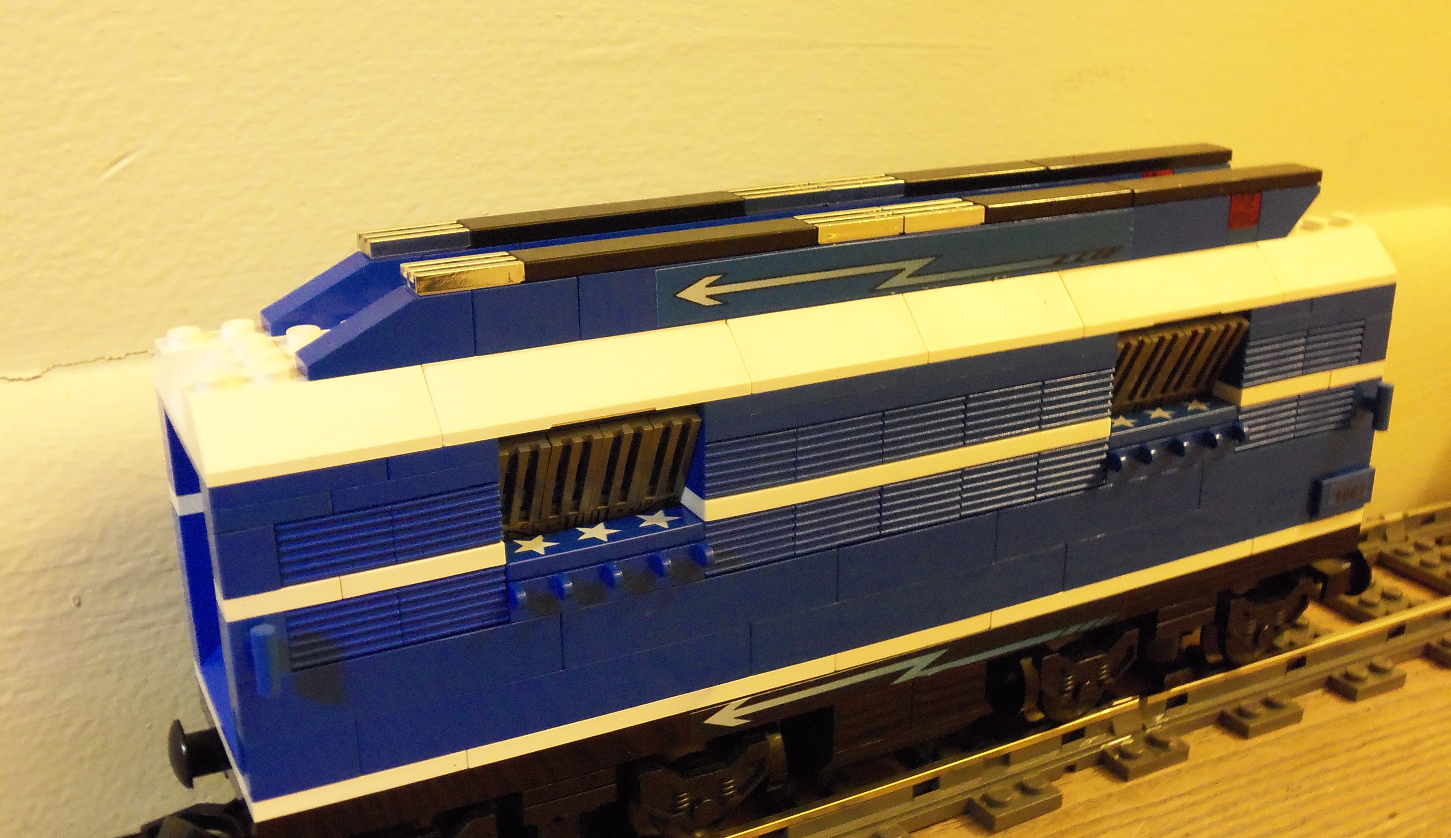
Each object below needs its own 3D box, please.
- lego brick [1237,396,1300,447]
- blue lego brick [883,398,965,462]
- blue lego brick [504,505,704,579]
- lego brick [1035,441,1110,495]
[{"bbox_3d":[0.100,0.000,0.292,0.016,0.010,0.008,-10,22,-26],"label":"lego brick"},{"bbox_3d":[0.030,0.001,0.255,0.016,0.010,0.008,-10,22,-26],"label":"blue lego brick"},{"bbox_3d":[-0.019,0.019,0.233,0.032,0.003,0.008,-10,22,-26],"label":"blue lego brick"},{"bbox_3d":[0.058,0.007,0.273,0.016,0.010,0.008,-10,22,-26],"label":"lego brick"}]

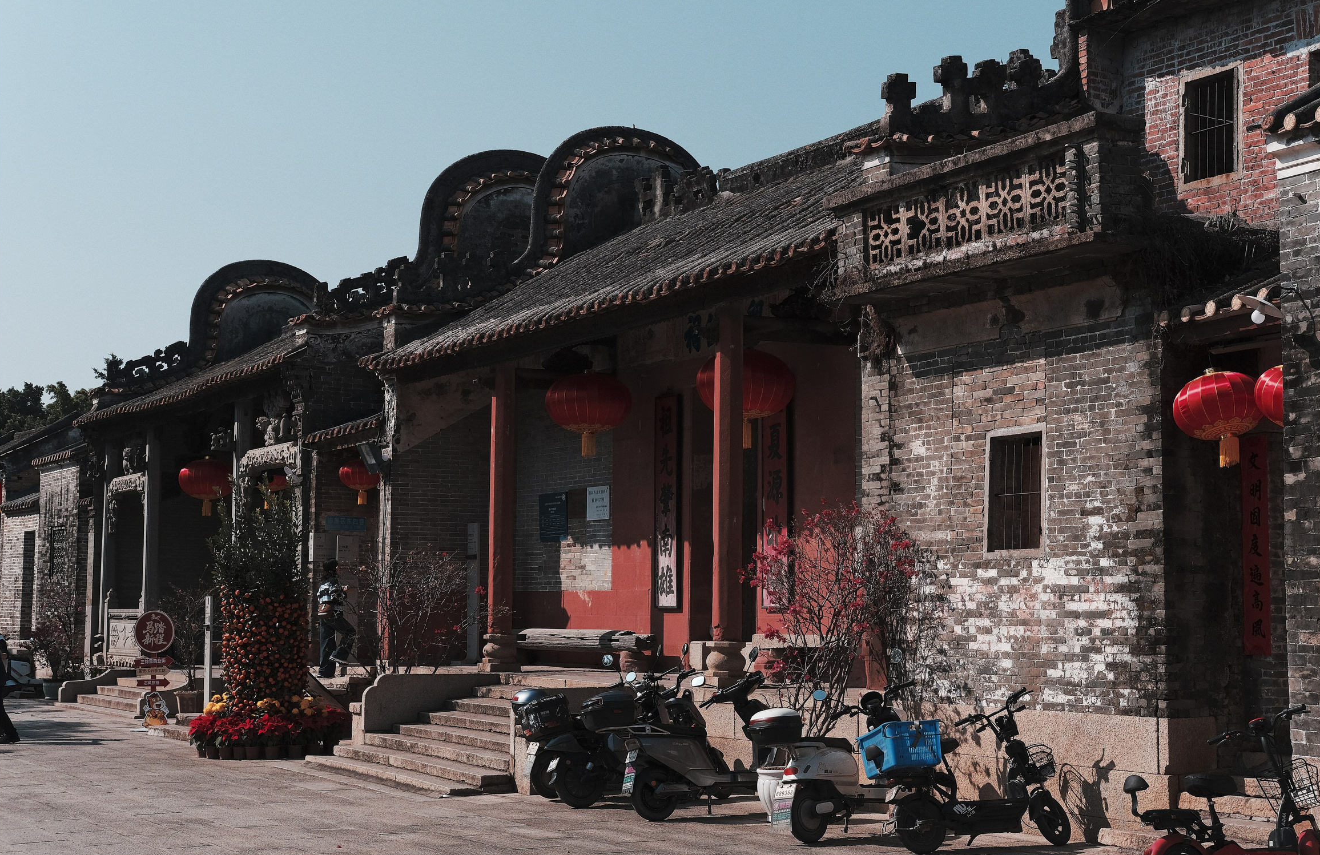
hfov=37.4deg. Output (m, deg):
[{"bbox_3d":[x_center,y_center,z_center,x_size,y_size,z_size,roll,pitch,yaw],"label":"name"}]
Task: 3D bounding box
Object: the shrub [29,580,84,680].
[{"bbox_3d":[-11.435,3.820,36.944,1.000,1.990,1.020,3,-6,-31],"label":"shrub"}]

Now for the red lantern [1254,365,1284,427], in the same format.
[{"bbox_3d":[4.197,-0.091,12.799,0.600,0.680,0.600,0,-6,-30],"label":"red lantern"}]

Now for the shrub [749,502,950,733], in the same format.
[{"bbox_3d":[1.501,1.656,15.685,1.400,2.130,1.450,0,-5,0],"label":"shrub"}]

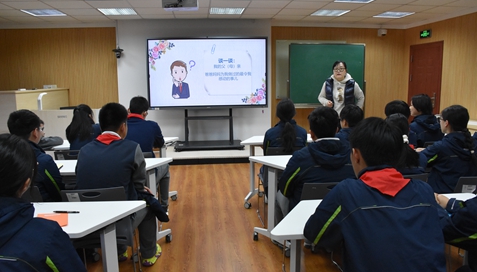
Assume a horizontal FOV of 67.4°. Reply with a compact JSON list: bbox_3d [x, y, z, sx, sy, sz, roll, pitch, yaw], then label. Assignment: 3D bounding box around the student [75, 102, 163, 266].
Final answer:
[{"bbox_3d":[-0.889,0.418,2.657,0.510,1.310,0.740,-1,9,-2],"label":"student"}]

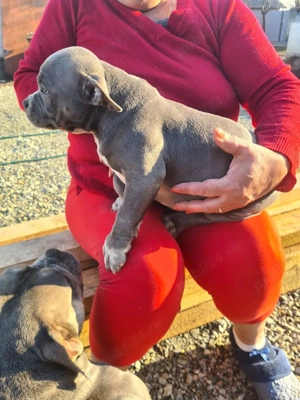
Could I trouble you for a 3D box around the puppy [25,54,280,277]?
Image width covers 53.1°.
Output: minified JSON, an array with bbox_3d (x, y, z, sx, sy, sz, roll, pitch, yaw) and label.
[{"bbox_3d":[0.012,-0.072,0.560,0.472,0.336,0.190,1,28,-15],"label":"puppy"}]

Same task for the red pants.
[{"bbox_3d":[0.019,0.086,0.773,0.430,0.360,0.490,-10,31,-17],"label":"red pants"}]

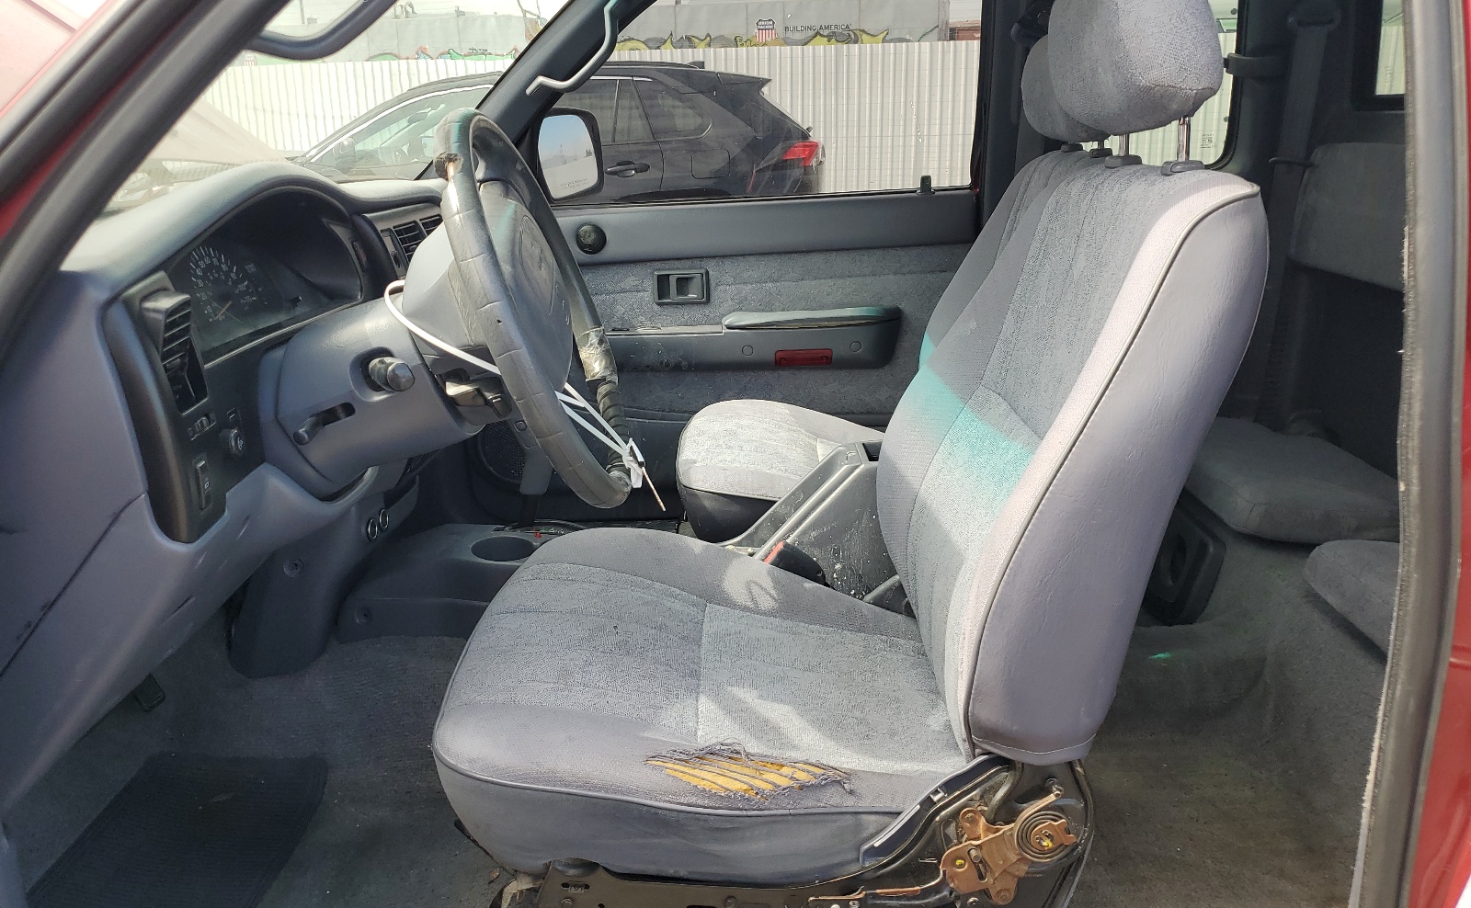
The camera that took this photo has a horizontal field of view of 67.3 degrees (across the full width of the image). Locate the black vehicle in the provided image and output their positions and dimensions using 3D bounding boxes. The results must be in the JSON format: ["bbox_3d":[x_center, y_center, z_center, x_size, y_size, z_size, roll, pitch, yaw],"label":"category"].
[{"bbox_3d":[-1.497,-1.869,8.145,4.600,1.700,1.860,1,14,9],"label":"black vehicle"}]

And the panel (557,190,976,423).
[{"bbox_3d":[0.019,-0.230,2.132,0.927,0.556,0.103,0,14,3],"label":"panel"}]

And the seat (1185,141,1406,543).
[{"bbox_3d":[0.897,-0.217,1.755,0.350,0.536,0.546,0,14,3],"label":"seat"}]

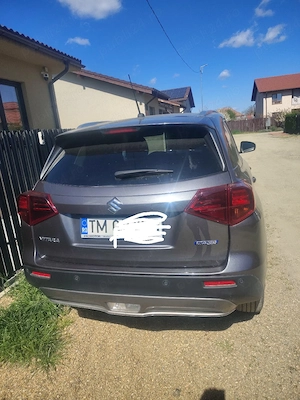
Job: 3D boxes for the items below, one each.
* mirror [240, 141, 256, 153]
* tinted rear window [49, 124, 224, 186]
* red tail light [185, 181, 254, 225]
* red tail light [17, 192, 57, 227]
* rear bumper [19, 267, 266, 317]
[{"bbox_3d":[1.290,-0.693,3.647,0.205,0.145,0.115,-1,14,15],"label":"mirror"},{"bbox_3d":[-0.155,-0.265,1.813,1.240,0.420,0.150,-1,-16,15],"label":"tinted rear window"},{"bbox_3d":[0.411,0.024,1.601,0.390,0.250,0.230,-1,14,15],"label":"red tail light"},{"bbox_3d":[-0.738,0.052,1.909,0.390,0.250,0.230,-1,14,15],"label":"red tail light"},{"bbox_3d":[-0.122,0.551,1.860,1.690,0.350,0.410,-1,14,15],"label":"rear bumper"}]

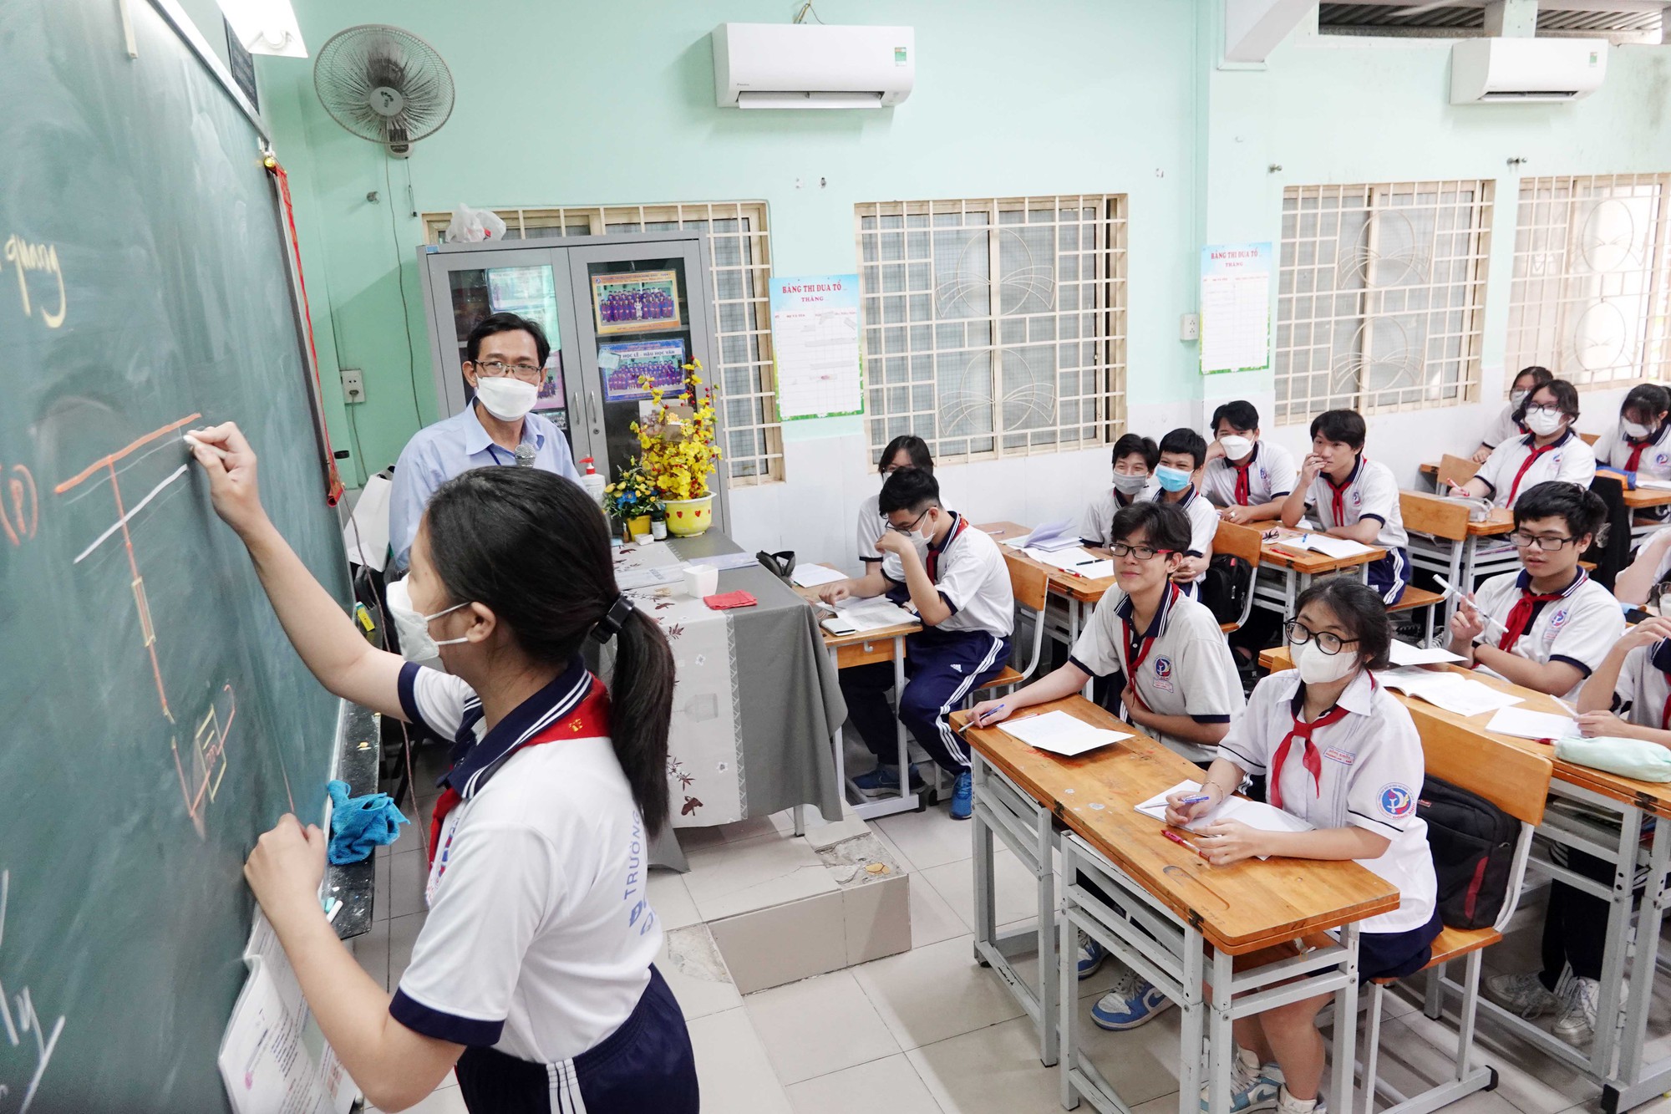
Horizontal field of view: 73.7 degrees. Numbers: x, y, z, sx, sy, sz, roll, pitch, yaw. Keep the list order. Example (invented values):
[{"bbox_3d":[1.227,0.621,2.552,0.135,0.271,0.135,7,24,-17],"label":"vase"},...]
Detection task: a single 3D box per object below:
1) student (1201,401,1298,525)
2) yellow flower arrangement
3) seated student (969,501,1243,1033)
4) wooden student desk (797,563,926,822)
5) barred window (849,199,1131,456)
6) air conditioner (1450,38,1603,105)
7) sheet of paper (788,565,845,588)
[{"bbox_3d":[2.006,-0.118,5.391,0.720,1.270,0.520,-12,17,-32],"label":"student"},{"bbox_3d":[-0.603,-0.486,4.236,0.310,0.520,0.260,-8,15,-18],"label":"yellow flower arrangement"},{"bbox_3d":[0.773,0.521,3.000,0.750,1.320,0.580,-12,16,-31],"label":"seated student"},{"bbox_3d":[-0.019,0.512,4.458,0.395,0.725,1.000,-8,15,-18],"label":"wooden student desk"},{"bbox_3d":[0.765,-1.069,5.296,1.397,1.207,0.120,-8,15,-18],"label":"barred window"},{"bbox_3d":[3.645,-2.558,5.862,0.820,0.285,0.215,-8,15,-18],"label":"air conditioner"},{"bbox_3d":[-0.112,0.080,4.684,0.210,0.008,0.310,-11,16,-28],"label":"sheet of paper"}]

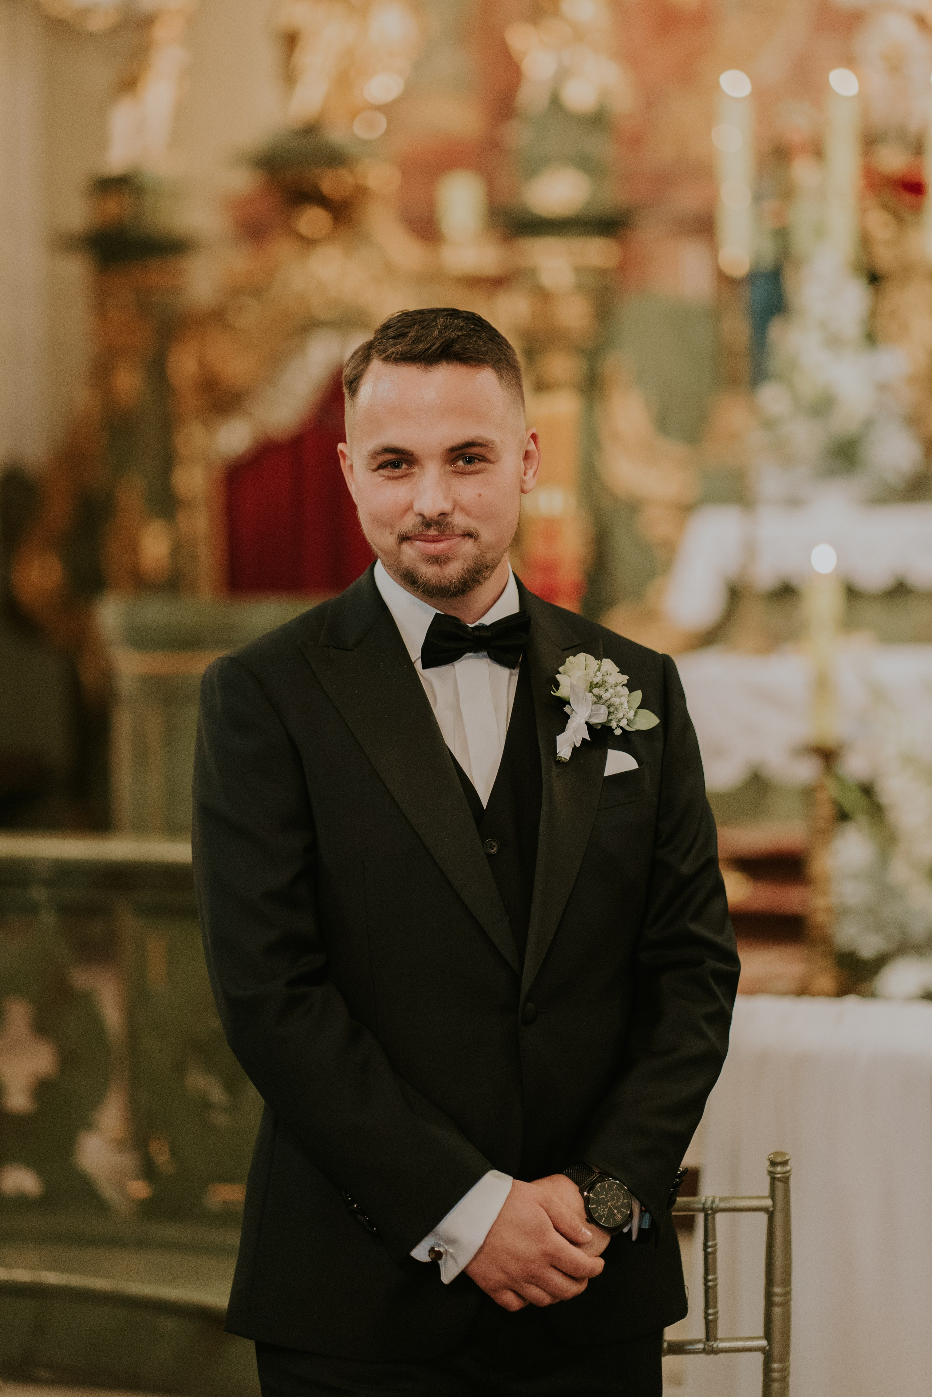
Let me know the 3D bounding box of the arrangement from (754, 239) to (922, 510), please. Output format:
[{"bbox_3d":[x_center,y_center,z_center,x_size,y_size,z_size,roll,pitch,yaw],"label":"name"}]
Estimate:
[{"bbox_3d":[0.879,-0.767,7.800,0.410,0.610,0.360,0,2,0],"label":"arrangement"}]

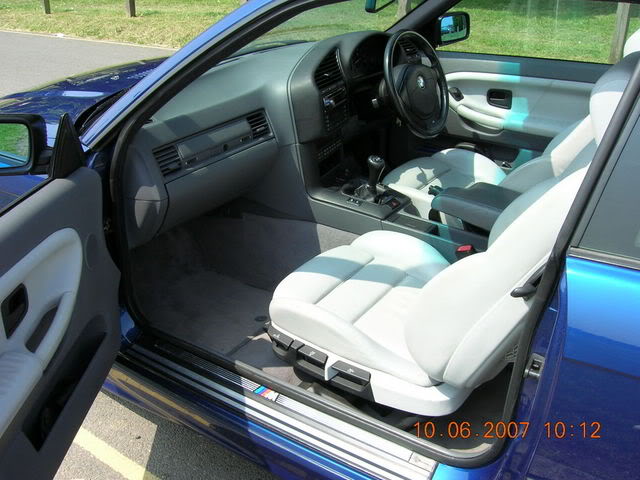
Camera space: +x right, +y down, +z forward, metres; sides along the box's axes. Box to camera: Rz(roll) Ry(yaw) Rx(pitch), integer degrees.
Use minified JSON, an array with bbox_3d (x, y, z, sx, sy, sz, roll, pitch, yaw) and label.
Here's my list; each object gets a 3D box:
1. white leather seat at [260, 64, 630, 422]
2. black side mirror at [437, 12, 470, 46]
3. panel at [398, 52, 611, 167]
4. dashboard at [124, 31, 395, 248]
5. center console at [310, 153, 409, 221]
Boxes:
[{"bbox_3d":[0.316,-0.057,1.397,0.810,0.795,0.540,15,30,30],"label":"white leather seat"},{"bbox_3d":[0.524,-0.826,2.466,0.180,0.118,0.090,-22,32,-36],"label":"black side mirror"},{"bbox_3d":[0.701,-0.445,2.272,1.080,0.415,0.120,15,30,30],"label":"panel"},{"bbox_3d":[-0.170,-0.427,2.038,0.470,0.445,1.340,15,30,30],"label":"dashboard"},{"bbox_3d":[0.119,-0.168,1.944,0.320,0.175,0.205,15,30,30],"label":"center console"}]

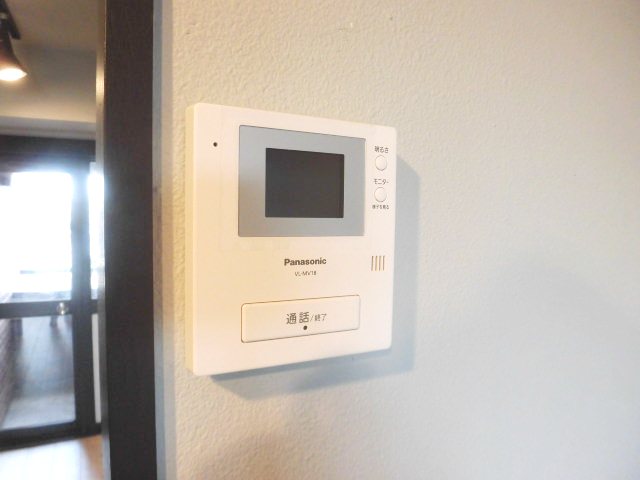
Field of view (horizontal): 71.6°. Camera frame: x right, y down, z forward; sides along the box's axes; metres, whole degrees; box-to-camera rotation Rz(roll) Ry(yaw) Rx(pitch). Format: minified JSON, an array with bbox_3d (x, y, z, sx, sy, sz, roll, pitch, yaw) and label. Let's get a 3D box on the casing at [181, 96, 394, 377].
[{"bbox_3d":[-0.012,0.000,0.243,0.114,0.129,0.022,0,3,-27],"label":"casing"}]

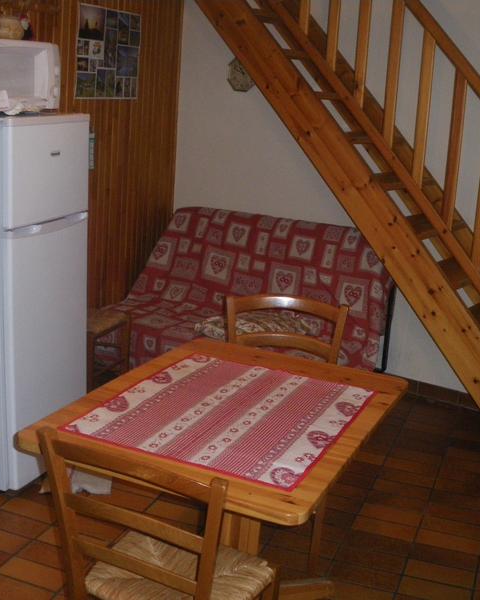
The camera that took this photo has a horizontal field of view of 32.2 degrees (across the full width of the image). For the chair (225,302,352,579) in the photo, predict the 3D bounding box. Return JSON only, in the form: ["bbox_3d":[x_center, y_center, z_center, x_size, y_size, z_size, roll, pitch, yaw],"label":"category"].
[{"bbox_3d":[0.098,0.478,2.751,0.450,0.880,0.490,6,14,8],"label":"chair"}]

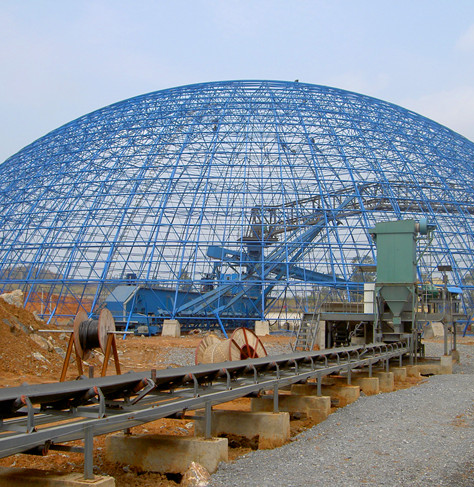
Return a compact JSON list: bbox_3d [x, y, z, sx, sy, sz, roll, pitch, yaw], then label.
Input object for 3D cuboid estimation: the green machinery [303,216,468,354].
[{"bbox_3d":[6.200,1.900,30.300,6.000,5.400,5.200,-2,-6,21],"label":"green machinery"}]

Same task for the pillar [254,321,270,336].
[{"bbox_3d":[2.000,6.640,57.000,1.120,1.200,1.250,1,-6,1],"label":"pillar"}]

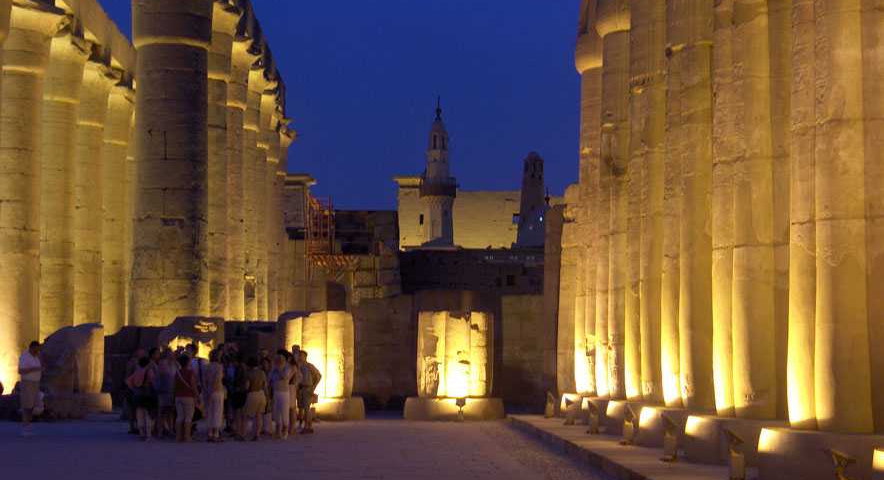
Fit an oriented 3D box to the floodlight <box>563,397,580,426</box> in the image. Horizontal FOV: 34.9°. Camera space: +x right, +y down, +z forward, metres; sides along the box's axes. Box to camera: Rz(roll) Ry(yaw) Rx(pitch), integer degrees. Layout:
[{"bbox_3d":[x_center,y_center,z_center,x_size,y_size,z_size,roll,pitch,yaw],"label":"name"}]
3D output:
[{"bbox_3d":[2.627,3.457,28.542,0.230,0.600,0.250,0,-5,-2],"label":"floodlight"}]

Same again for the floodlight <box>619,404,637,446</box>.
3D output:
[{"bbox_3d":[2.850,2.851,21.612,0.230,0.600,0.250,0,-5,-2],"label":"floodlight"}]

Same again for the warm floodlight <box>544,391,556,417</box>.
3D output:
[{"bbox_3d":[2.469,3.759,32.005,0.230,0.600,0.250,0,-5,-2],"label":"warm floodlight"}]

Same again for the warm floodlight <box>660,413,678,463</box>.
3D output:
[{"bbox_3d":[2.934,2.548,18.146,0.230,0.600,0.250,0,-5,-2],"label":"warm floodlight"}]

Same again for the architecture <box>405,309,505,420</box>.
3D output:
[{"bbox_3d":[0.313,3.128,35.459,2.500,2.680,2.500,0,-5,-2],"label":"architecture"}]

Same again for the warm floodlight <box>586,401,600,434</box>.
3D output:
[{"bbox_3d":[2.700,3.154,25.076,0.230,0.600,0.250,0,-5,-2],"label":"warm floodlight"}]

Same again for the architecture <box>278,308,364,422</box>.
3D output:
[{"bbox_3d":[-3.125,3.118,35.343,2.500,2.670,2.500,0,-5,-2],"label":"architecture"}]

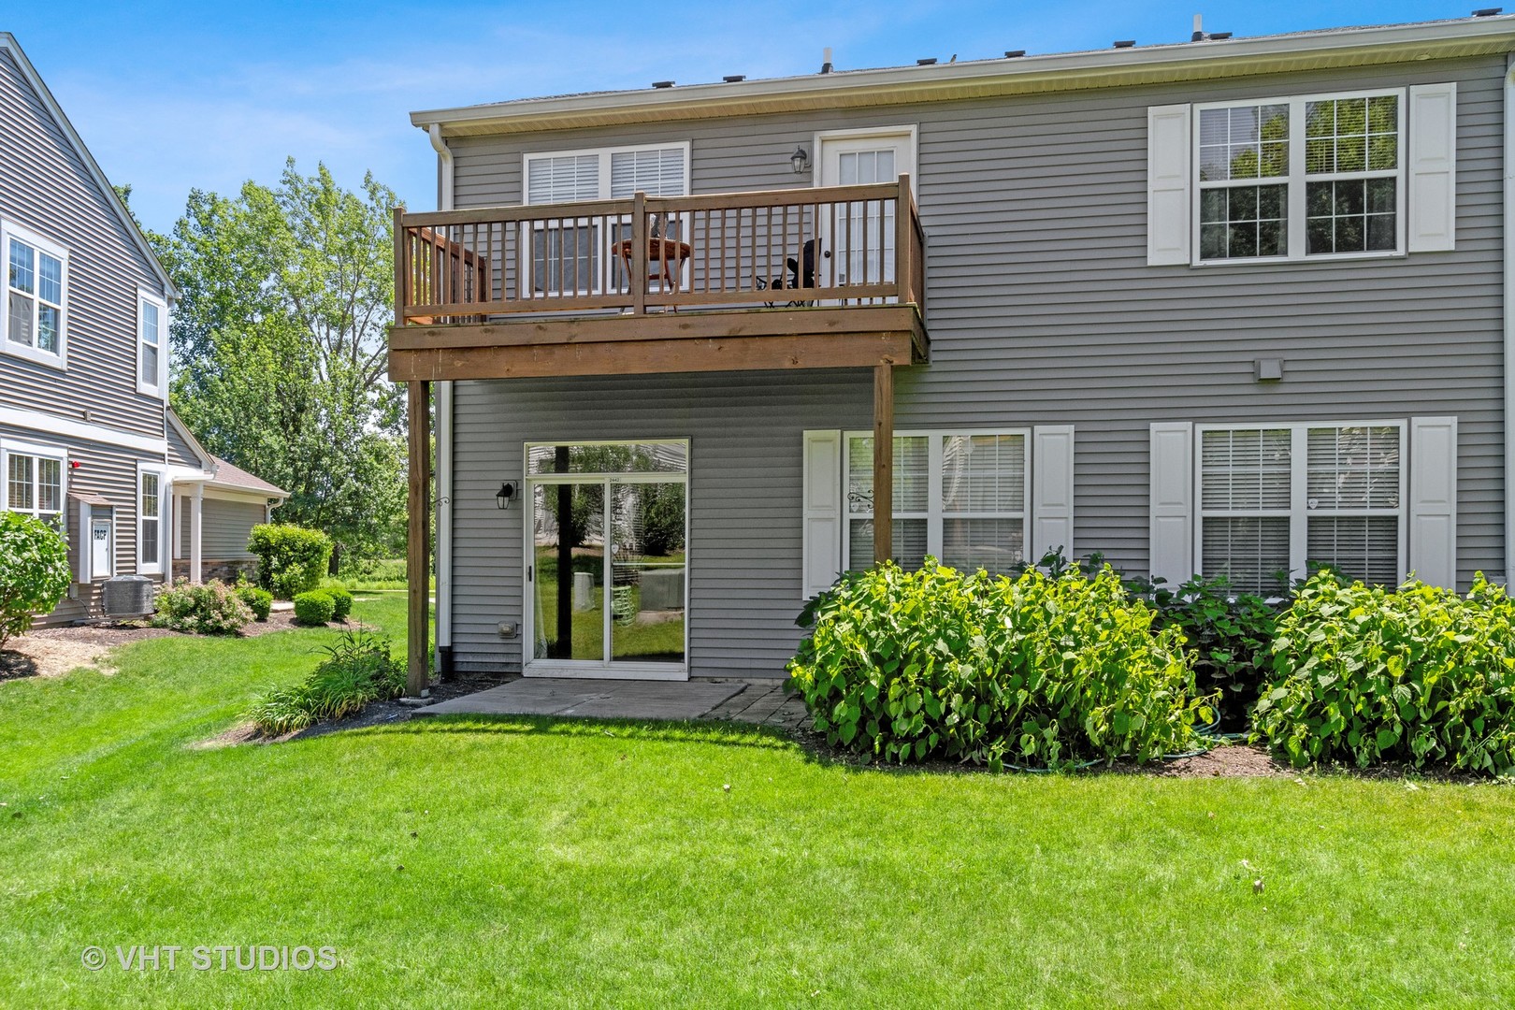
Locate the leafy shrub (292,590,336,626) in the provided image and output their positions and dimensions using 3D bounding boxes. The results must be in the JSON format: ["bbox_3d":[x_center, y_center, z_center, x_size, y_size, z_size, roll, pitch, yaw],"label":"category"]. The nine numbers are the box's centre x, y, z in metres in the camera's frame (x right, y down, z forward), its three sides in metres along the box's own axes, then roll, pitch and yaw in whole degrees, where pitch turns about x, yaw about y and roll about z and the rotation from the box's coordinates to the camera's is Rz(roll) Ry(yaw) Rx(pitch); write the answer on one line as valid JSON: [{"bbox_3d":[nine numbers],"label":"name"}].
[{"bbox_3d":[-7.463,1.706,19.100,0.740,0.610,0.740,1,-1,-27],"label":"leafy shrub"}]

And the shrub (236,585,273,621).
[{"bbox_3d":[-8.799,1.691,19.800,0.750,0.640,0.720,1,-1,-27],"label":"shrub"}]

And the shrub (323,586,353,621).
[{"bbox_3d":[-7.467,1.702,20.100,0.680,0.640,0.680,1,-1,-27],"label":"shrub"}]

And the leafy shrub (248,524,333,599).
[{"bbox_3d":[-10.277,1.255,25.000,1.850,1.680,1.600,1,-1,-27],"label":"leafy shrub"}]

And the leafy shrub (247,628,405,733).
[{"bbox_3d":[-3.560,1.463,9.691,0.900,0.700,1.700,0,-1,12],"label":"leafy shrub"}]

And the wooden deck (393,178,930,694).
[{"bbox_3d":[-0.846,-0.471,10.786,4.850,4.470,1.800,0,-1,12],"label":"wooden deck"}]

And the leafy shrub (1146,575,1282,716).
[{"bbox_3d":[3.912,1.190,9.600,1.350,1.150,1.100,0,-1,12],"label":"leafy shrub"}]

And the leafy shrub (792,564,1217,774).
[{"bbox_3d":[1.732,1.095,8.322,3.000,1.330,1.600,0,-1,12],"label":"leafy shrub"}]

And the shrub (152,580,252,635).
[{"bbox_3d":[-8.406,1.539,17.200,1.500,0.820,1.300,1,-1,-27],"label":"shrub"}]

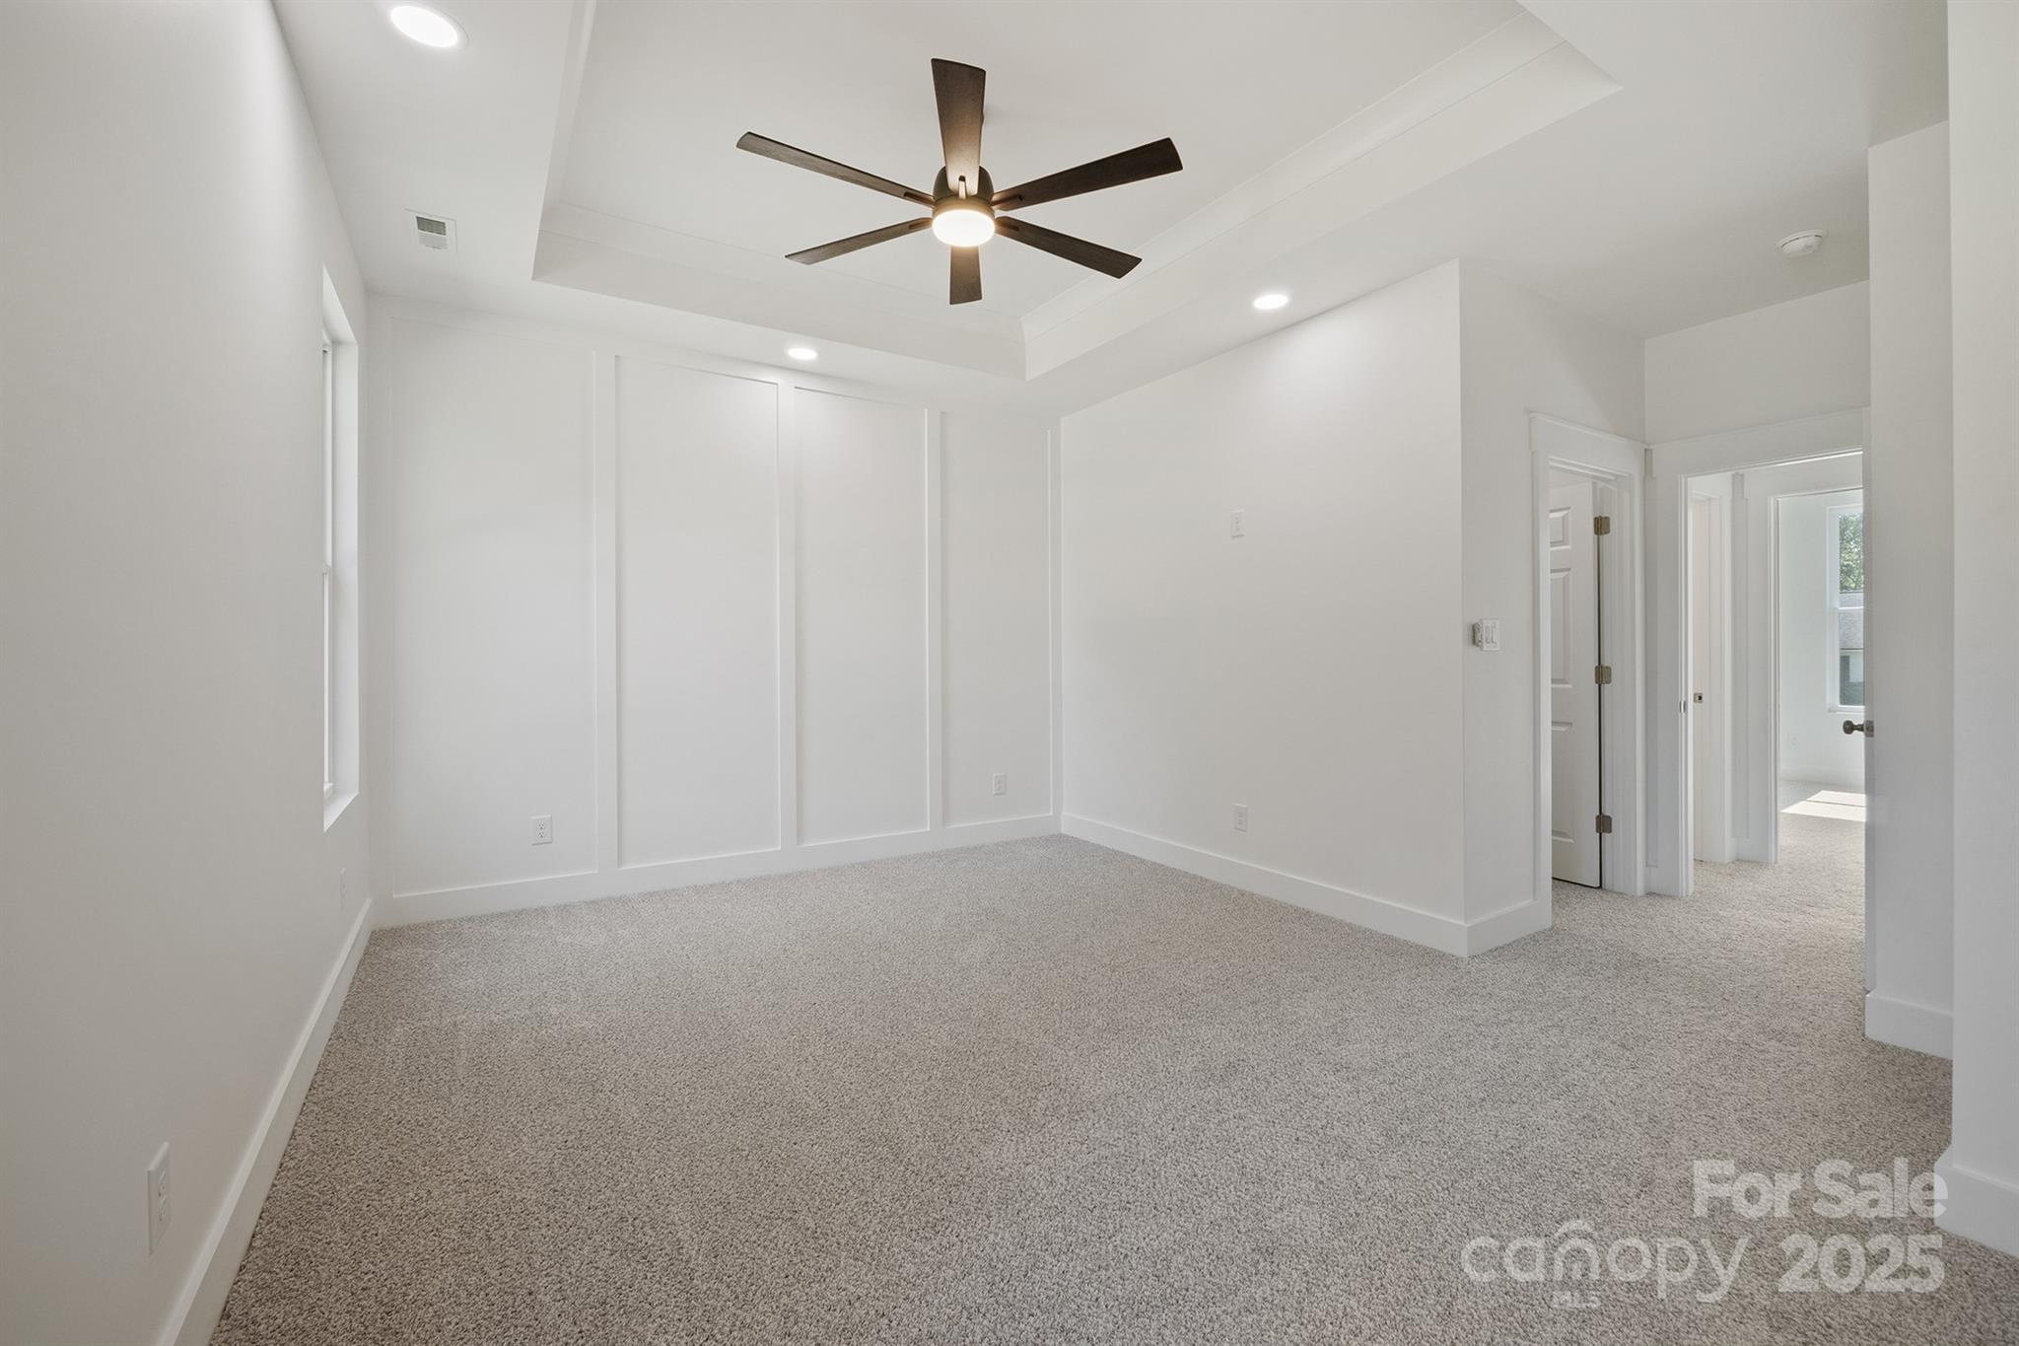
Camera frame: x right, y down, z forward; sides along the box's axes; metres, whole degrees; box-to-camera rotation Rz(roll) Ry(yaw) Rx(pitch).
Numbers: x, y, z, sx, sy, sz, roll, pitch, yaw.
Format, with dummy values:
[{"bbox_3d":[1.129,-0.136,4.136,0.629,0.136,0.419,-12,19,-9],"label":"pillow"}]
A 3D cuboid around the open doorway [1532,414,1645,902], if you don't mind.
[{"bbox_3d":[2.679,0.008,3.908,1.000,2.160,0.140,0,0,-32],"label":"open doorway"}]

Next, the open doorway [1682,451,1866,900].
[{"bbox_3d":[3.513,0.069,3.735,0.130,2.040,0.820,0,0,-32],"label":"open doorway"}]

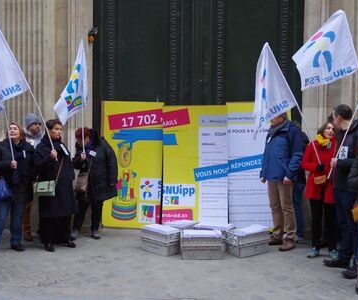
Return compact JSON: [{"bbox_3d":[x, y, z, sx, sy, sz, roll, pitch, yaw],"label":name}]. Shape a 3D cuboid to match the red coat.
[{"bbox_3d":[1.711,0.257,5.500,0.460,0.826,0.350,0,2,-6],"label":"red coat"}]

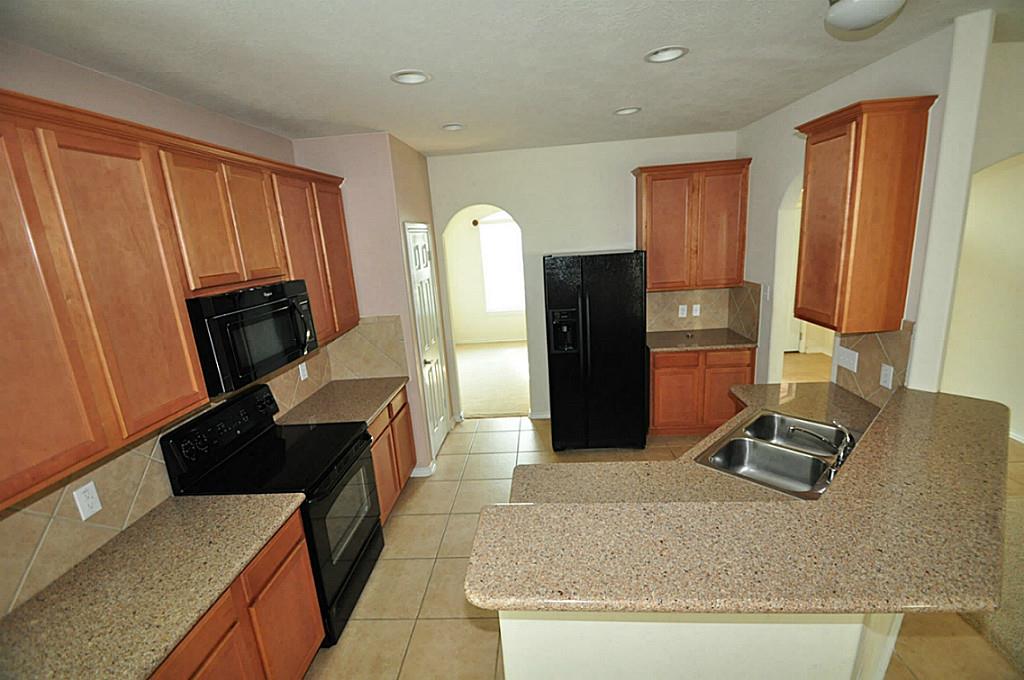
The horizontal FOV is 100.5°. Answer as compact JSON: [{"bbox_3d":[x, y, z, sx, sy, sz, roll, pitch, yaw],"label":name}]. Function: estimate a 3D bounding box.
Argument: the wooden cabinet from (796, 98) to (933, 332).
[{"bbox_3d":[1.849,-0.638,2.340,0.340,1.120,0.490,-3,13,4],"label":"wooden cabinet"}]

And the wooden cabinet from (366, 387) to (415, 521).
[{"bbox_3d":[-1.153,0.886,3.131,0.615,0.875,0.860,-3,13,4],"label":"wooden cabinet"}]

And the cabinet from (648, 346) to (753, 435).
[{"bbox_3d":[1.778,0.449,4.295,0.920,0.875,0.610,-3,13,4],"label":"cabinet"}]

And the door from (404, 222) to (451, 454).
[{"bbox_3d":[-0.767,0.027,4.063,0.060,2.100,0.660,-3,13,4],"label":"door"}]

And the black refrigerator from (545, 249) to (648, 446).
[{"bbox_3d":[0.780,0.075,4.158,0.855,1.780,0.760,-3,13,4],"label":"black refrigerator"}]

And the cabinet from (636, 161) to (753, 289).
[{"bbox_3d":[1.702,-1.056,4.104,0.950,1.140,0.330,-3,13,4],"label":"cabinet"}]

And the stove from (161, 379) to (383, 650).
[{"bbox_3d":[-1.184,0.913,2.333,0.670,1.170,0.760,-3,13,4],"label":"stove"}]

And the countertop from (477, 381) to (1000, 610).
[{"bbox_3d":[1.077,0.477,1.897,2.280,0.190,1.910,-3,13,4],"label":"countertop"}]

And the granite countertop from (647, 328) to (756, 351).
[{"bbox_3d":[1.755,0.000,4.185,0.950,0.040,0.650,-3,13,4],"label":"granite countertop"}]

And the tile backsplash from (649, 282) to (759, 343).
[{"bbox_3d":[1.740,-0.267,4.141,0.950,0.480,0.620,-3,13,4],"label":"tile backsplash"}]

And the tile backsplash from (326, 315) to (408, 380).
[{"bbox_3d":[-1.164,0.077,3.391,0.625,0.510,0.020,-3,13,4],"label":"tile backsplash"}]

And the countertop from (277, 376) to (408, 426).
[{"bbox_3d":[-1.168,0.440,3.027,0.640,0.040,0.880,-3,13,4],"label":"countertop"}]

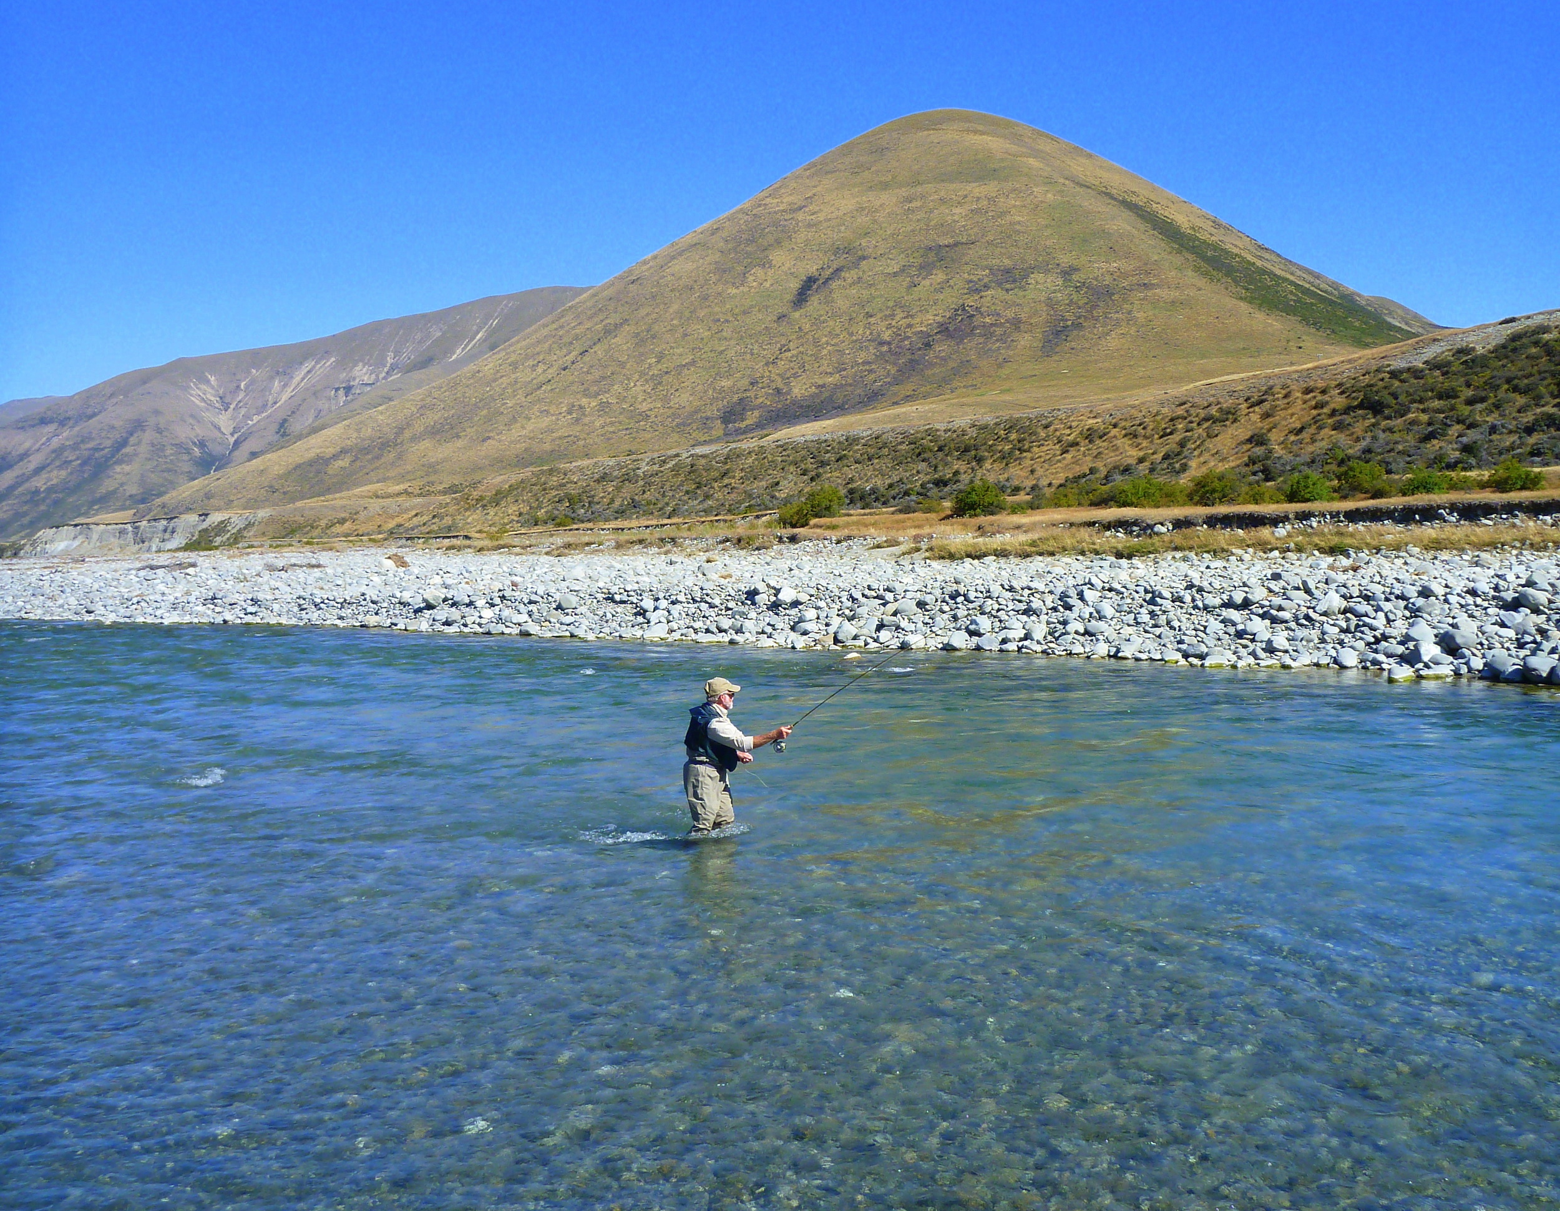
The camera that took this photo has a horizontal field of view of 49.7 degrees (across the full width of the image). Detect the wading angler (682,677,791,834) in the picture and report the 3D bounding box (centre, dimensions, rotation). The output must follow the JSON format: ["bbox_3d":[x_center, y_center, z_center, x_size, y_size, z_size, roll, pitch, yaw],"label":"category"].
[{"bbox_3d":[-0.335,1.411,13.100,0.830,1.700,0.600,-1,3,-17],"label":"wading angler"}]

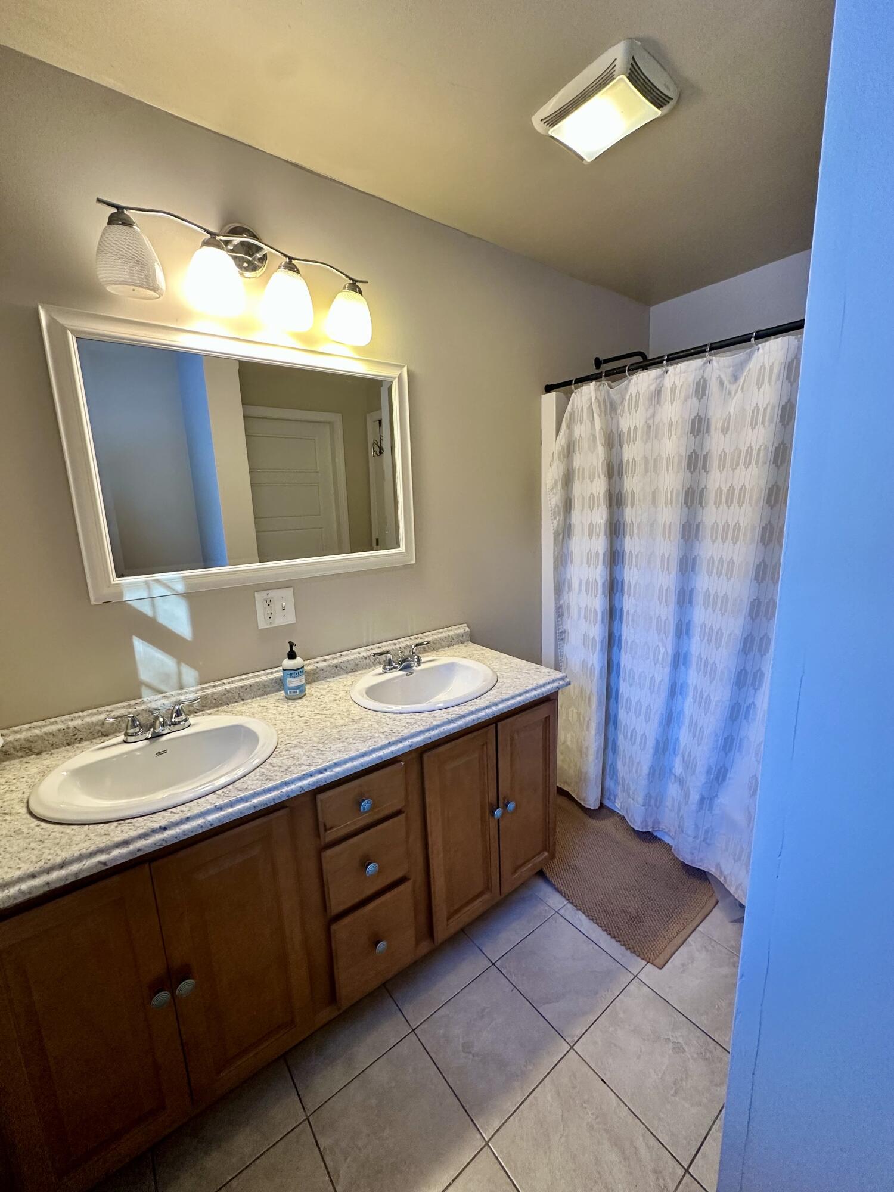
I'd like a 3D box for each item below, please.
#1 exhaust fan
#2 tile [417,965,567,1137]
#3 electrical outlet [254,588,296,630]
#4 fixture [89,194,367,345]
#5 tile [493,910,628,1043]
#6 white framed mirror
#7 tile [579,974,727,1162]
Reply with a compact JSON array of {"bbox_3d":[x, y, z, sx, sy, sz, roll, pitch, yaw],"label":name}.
[{"bbox_3d":[0.408,-1.231,1.244,0.282,0.044,0.308,-10,14,-36],"label":"exhaust fan"},{"bbox_3d":[0.121,1.222,1.324,0.304,0.010,0.304,-10,14,-36],"label":"tile"},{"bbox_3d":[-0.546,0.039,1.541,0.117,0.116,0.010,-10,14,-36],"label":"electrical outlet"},{"bbox_3d":[-0.526,-0.890,1.296,0.700,0.250,0.167,-10,14,-36],"label":"fixture"},{"bbox_3d":[0.365,1.177,1.510,0.304,0.010,0.304,-10,14,-36],"label":"tile"},{"bbox_3d":[-0.529,-0.394,1.470,0.998,0.699,0.026,-10,14,-36],"label":"white framed mirror"},{"bbox_3d":[0.555,1.219,1.269,0.304,0.010,0.304,-10,14,-36],"label":"tile"}]

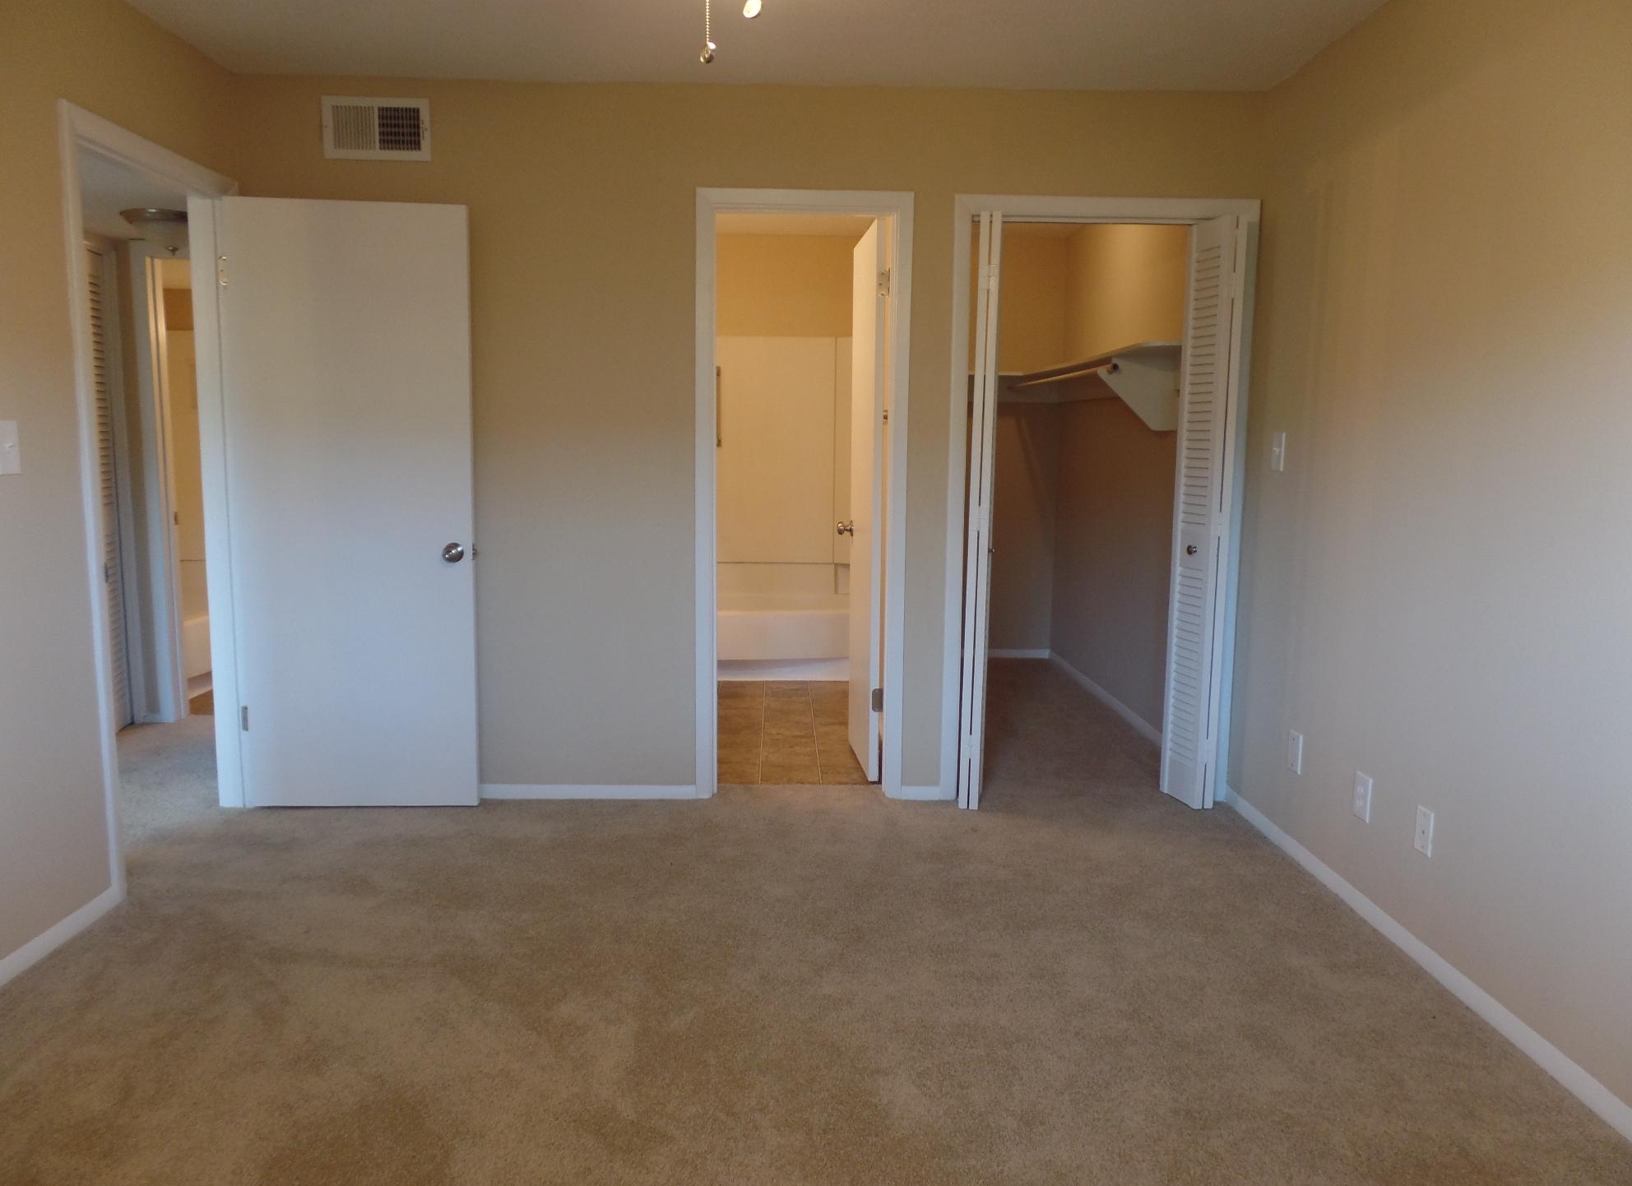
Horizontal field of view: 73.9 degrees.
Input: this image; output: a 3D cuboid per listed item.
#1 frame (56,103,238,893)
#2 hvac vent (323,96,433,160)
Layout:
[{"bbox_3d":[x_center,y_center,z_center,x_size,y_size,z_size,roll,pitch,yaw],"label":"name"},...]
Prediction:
[{"bbox_3d":[-1.949,-0.248,3.255,0.120,2.090,0.870,0,8,-1],"label":"frame"},{"bbox_3d":[-1.444,-1.527,3.562,0.350,0.197,0.020,0,8,-1],"label":"hvac vent"}]

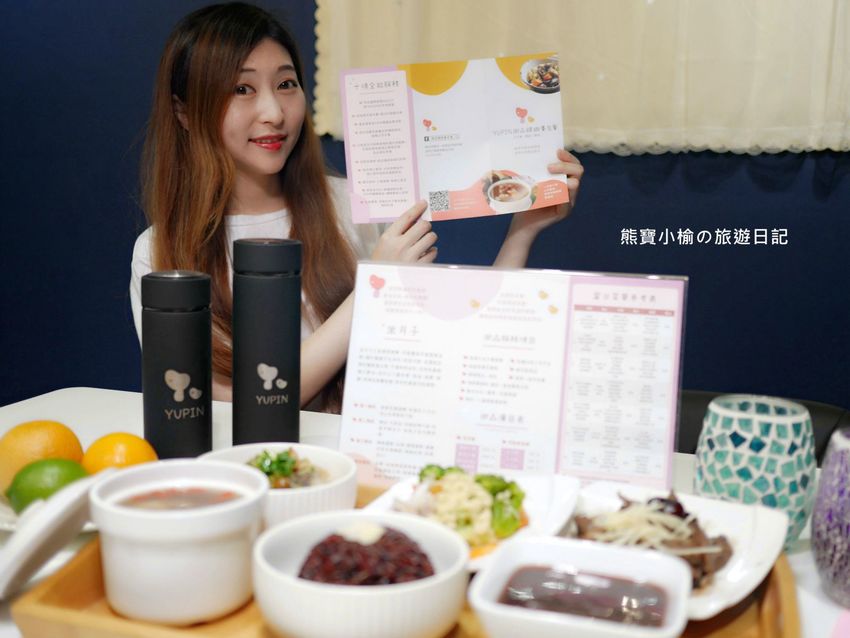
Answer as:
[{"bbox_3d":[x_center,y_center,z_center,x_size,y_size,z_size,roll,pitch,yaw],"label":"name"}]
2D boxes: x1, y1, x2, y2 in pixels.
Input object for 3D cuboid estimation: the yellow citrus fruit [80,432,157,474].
[{"bbox_3d":[-0.252,0.126,0.811,0.067,0.065,0.067,-1,10,-17],"label":"yellow citrus fruit"}]

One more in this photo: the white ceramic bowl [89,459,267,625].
[{"bbox_3d":[-0.163,0.149,0.660,0.117,0.077,0.117,0,9,-14],"label":"white ceramic bowl"}]

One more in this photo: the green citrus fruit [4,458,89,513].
[{"bbox_3d":[-0.299,0.135,0.778,0.068,0.051,0.053,-2,10,-21],"label":"green citrus fruit"}]

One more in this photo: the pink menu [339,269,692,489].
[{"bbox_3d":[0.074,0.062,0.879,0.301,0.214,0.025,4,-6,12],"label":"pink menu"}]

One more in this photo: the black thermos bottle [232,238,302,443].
[{"bbox_3d":[-0.154,0.037,0.953,0.065,0.224,0.065,-1,10,-19],"label":"black thermos bottle"}]

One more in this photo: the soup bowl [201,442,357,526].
[{"bbox_3d":[-0.116,0.142,0.752,0.124,0.062,0.124,0,9,-9],"label":"soup bowl"}]

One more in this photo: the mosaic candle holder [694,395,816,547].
[{"bbox_3d":[0.267,0.129,0.802,0.100,0.118,0.100,5,10,19],"label":"mosaic candle holder"}]

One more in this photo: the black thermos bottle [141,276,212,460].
[{"bbox_3d":[-0.240,0.052,0.954,0.065,0.189,0.065,-3,10,-27],"label":"black thermos bottle"}]

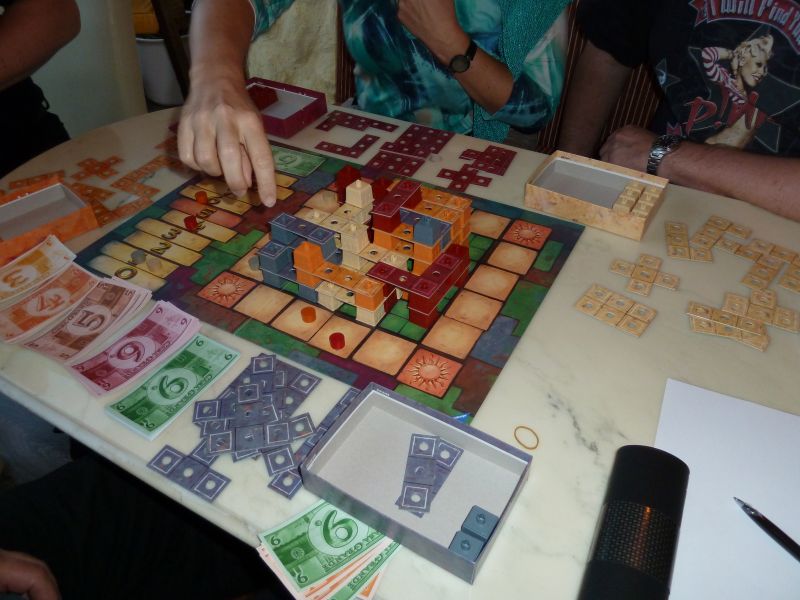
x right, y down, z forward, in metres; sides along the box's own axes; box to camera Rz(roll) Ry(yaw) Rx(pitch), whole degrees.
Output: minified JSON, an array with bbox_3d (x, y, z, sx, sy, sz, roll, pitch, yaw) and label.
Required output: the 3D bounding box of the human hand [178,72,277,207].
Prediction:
[{"bbox_3d":[-0.191,-0.177,0.677,0.091,0.054,0.184,-18,70,1],"label":"human hand"}]

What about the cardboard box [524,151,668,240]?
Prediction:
[{"bbox_3d":[0.251,-0.136,0.798,0.150,0.031,0.100,22,47,24],"label":"cardboard box"}]

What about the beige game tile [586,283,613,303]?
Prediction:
[{"bbox_3d":[0.215,-0.006,0.674,0.024,0.003,0.024,26,49,28],"label":"beige game tile"}]

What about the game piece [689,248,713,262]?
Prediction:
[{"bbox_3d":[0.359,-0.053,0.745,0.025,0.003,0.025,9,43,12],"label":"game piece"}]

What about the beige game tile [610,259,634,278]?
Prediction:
[{"bbox_3d":[0.252,-0.036,0.707,0.024,0.003,0.024,18,45,20],"label":"beige game tile"}]

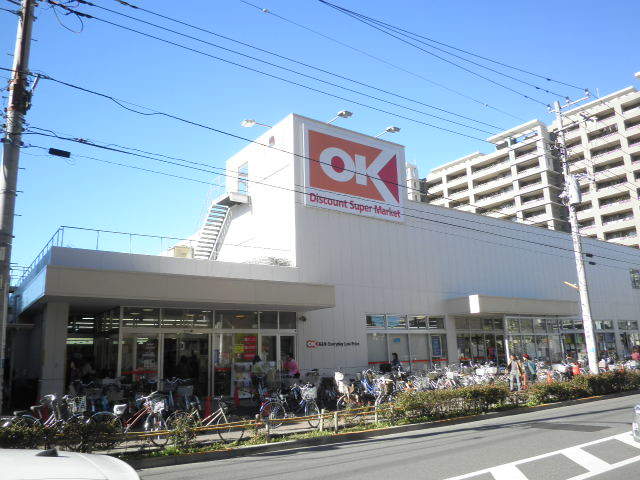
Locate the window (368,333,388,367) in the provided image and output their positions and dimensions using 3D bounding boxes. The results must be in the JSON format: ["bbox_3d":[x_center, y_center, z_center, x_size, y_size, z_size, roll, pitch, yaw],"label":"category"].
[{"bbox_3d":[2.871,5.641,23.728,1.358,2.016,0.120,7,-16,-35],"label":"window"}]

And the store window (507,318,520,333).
[{"bbox_3d":[13.977,6.184,34.774,1.593,0.998,0.150,7,-15,-34],"label":"store window"}]

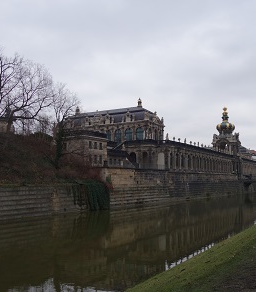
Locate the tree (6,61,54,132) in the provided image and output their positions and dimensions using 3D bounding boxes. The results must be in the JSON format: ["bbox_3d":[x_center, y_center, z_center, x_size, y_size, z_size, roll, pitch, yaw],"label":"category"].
[{"bbox_3d":[-16.551,-8.317,57.230,7.501,11.916,7.501,2,-6,-16],"label":"tree"}]

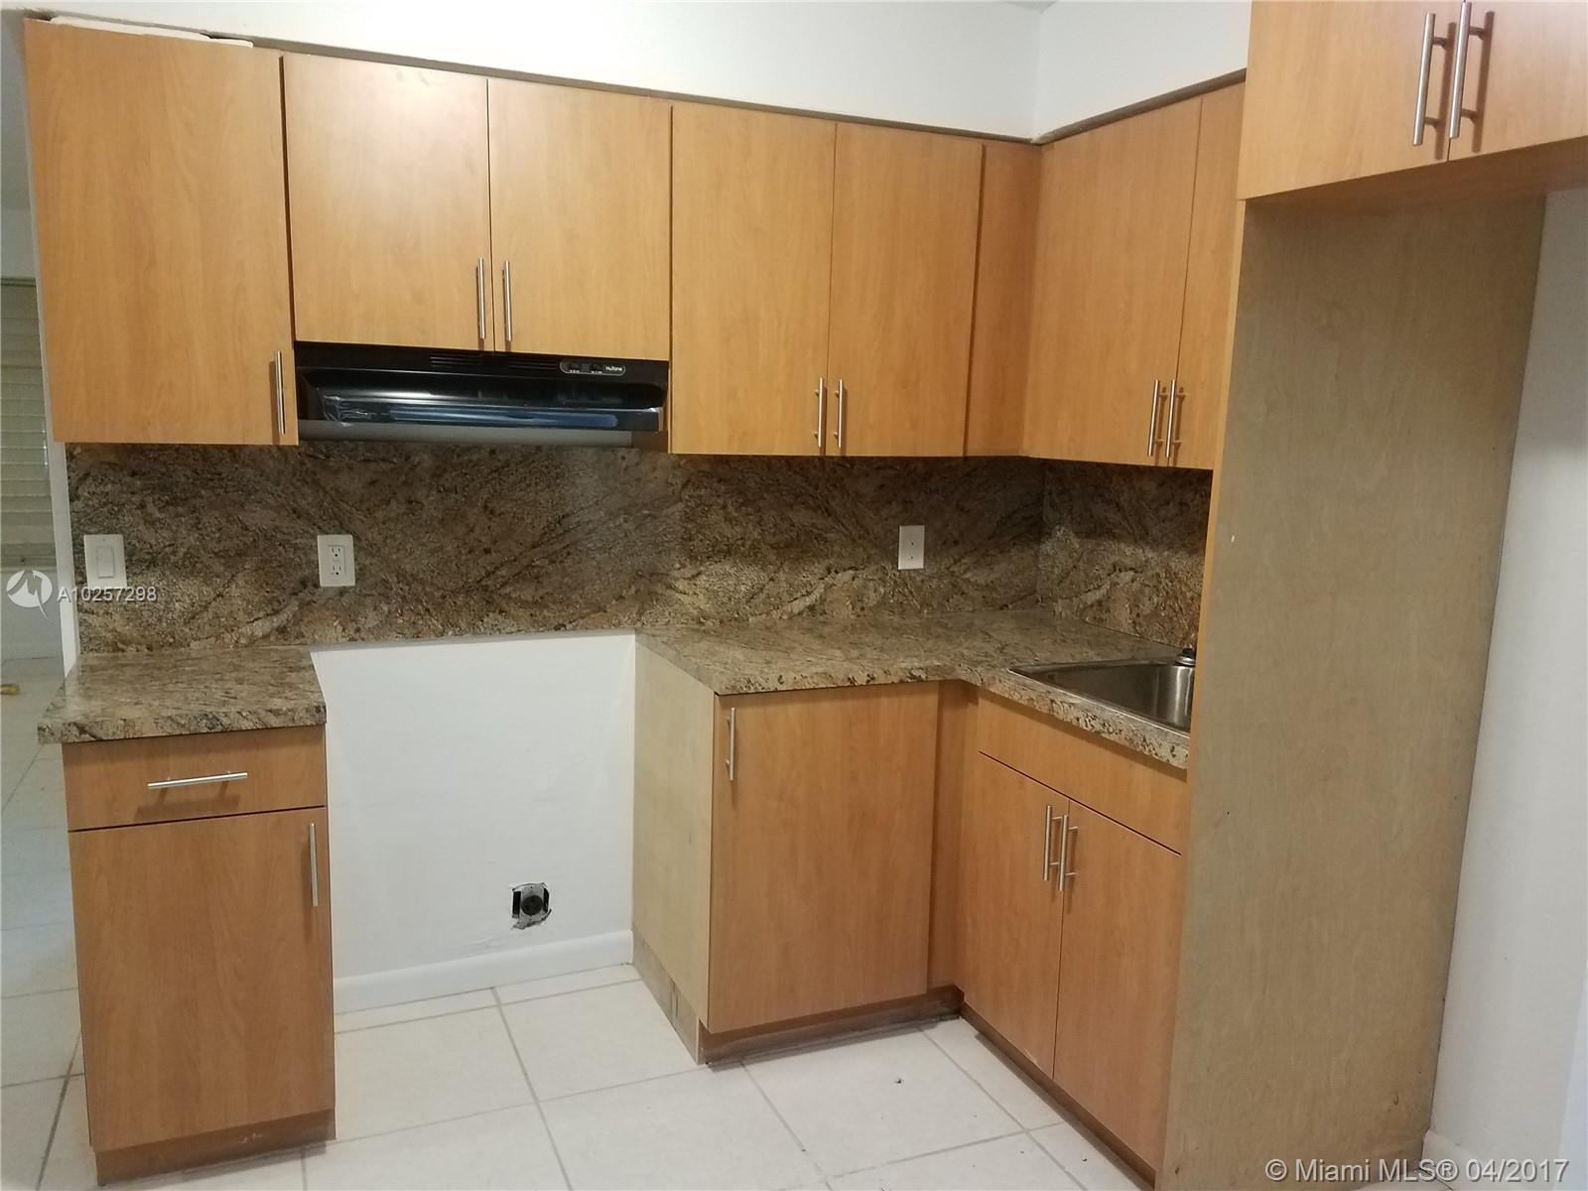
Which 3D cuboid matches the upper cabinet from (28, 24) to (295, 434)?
[{"bbox_3d":[-1.242,-0.684,2.403,0.423,0.749,0.321,-2,9,-23],"label":"upper cabinet"}]

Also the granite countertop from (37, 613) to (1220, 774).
[{"bbox_3d":[-0.125,0.204,2.437,2.452,0.038,1.390,-2,9,-23],"label":"granite countertop"}]

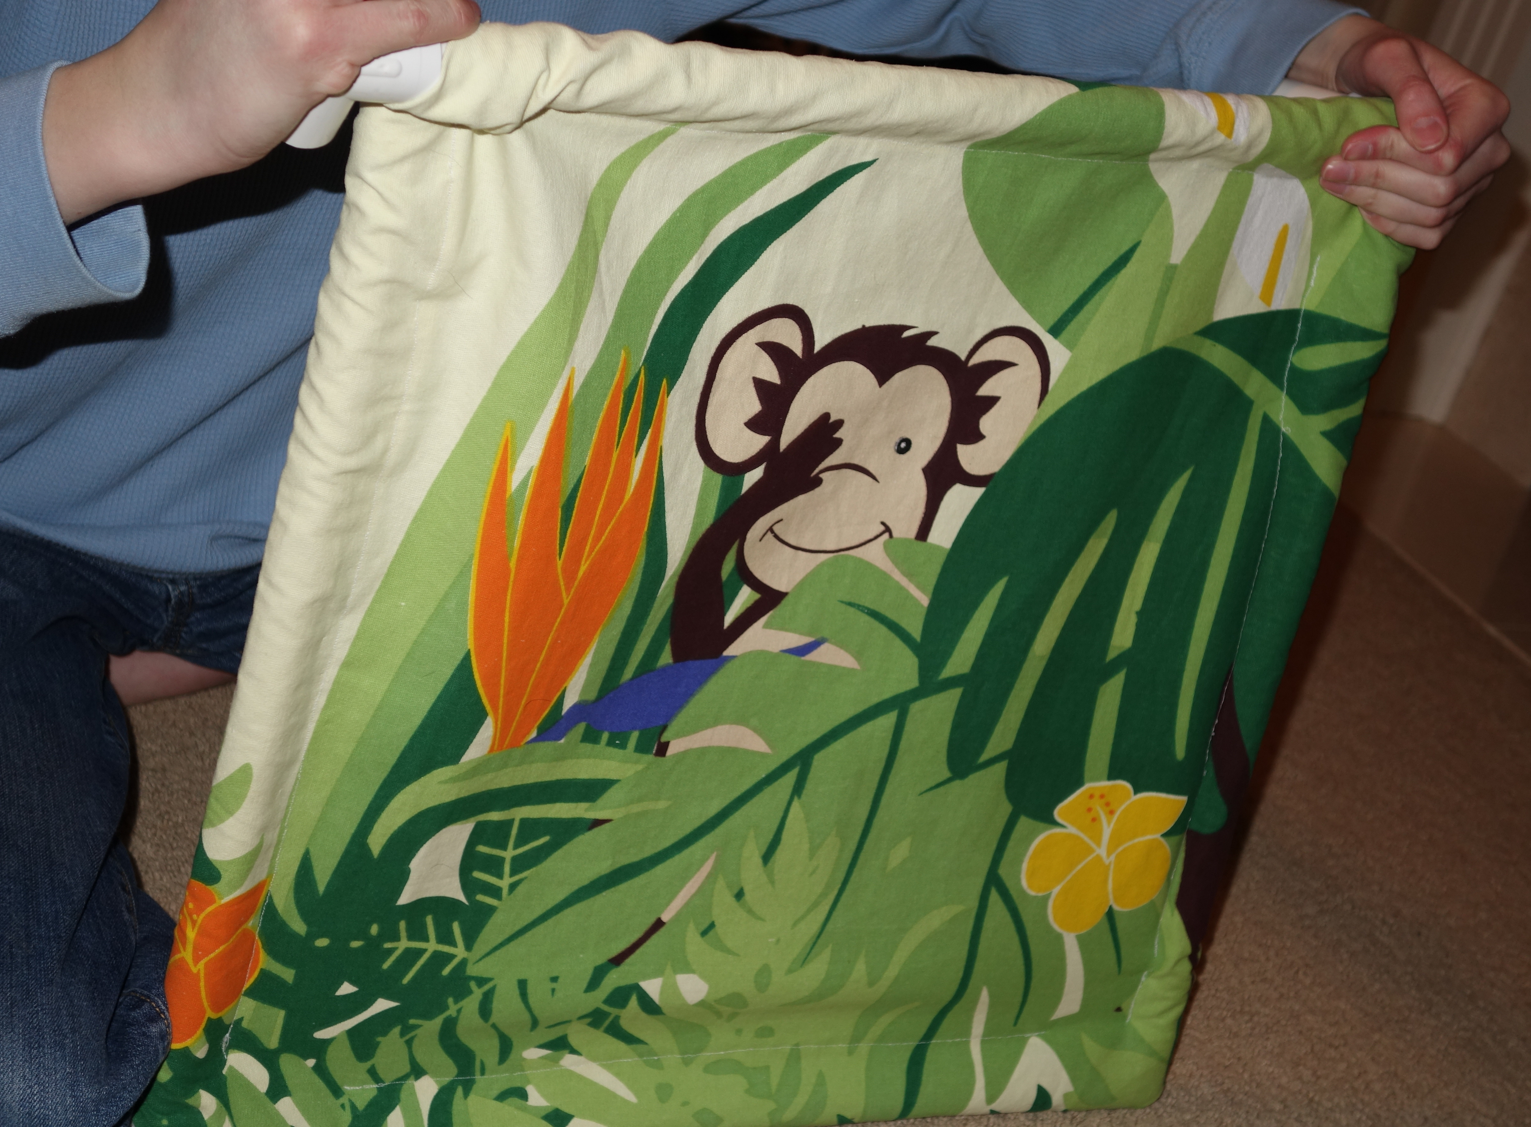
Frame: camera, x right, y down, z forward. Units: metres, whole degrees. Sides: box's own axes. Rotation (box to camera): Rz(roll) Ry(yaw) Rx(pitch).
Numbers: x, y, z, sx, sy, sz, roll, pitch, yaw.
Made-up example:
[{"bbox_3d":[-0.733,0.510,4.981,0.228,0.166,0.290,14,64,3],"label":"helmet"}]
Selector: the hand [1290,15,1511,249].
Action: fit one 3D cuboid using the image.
[{"bbox_3d":[0.303,-0.206,1.030,0.103,0.085,0.078,32,15,7],"label":"hand"}]

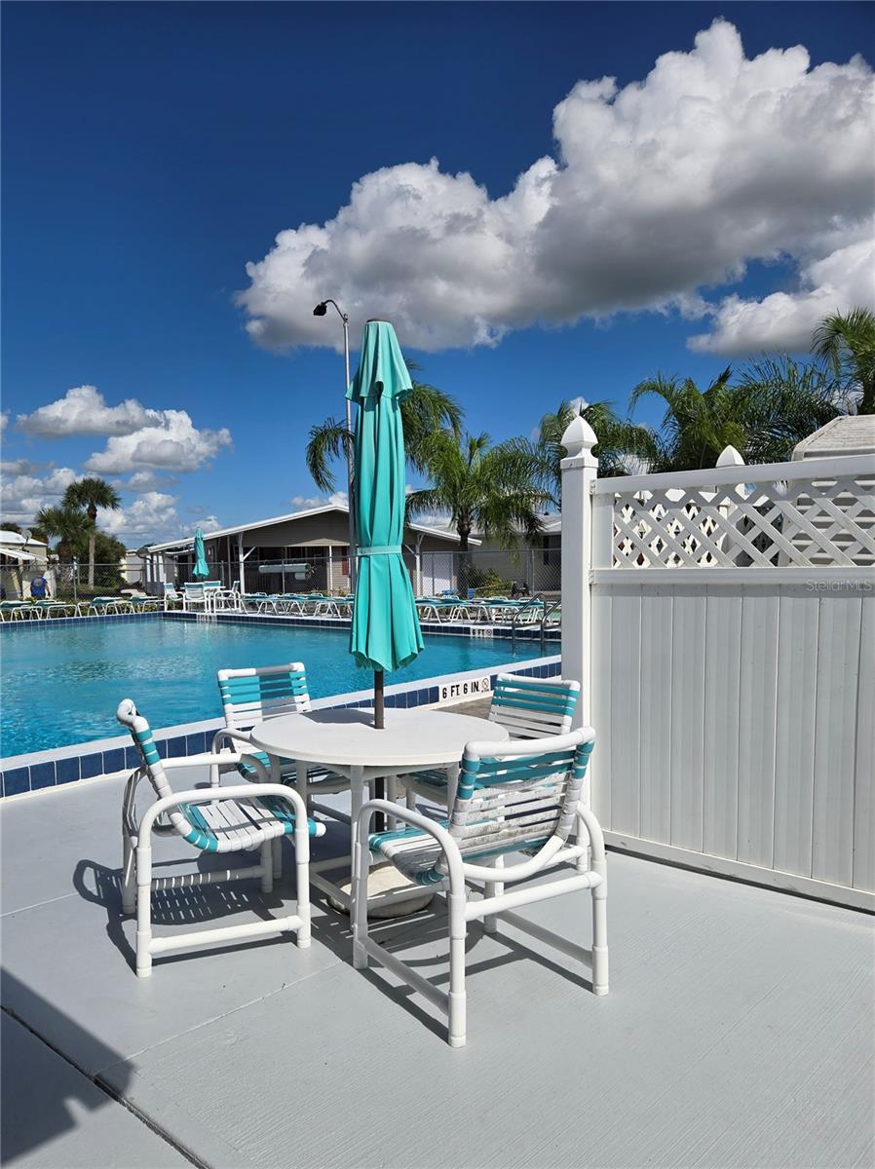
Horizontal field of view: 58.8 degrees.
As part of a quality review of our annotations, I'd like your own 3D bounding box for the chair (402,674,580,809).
[{"bbox_3d":[0.273,0.909,3.645,0.680,0.900,0.620,-2,1,-40],"label":"chair"}]

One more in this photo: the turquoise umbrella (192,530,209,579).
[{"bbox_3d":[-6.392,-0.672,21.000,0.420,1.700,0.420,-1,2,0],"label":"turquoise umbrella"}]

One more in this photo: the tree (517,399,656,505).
[{"bbox_3d":[4.911,-2.620,25.000,4.600,6.600,4.600,-1,1,6],"label":"tree"}]

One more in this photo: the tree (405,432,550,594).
[{"bbox_3d":[1.388,-2.443,28.000,4.900,6.100,4.900,-1,1,6],"label":"tree"}]

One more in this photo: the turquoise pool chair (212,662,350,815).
[{"bbox_3d":[-0.730,0.841,3.850,0.590,0.870,0.670,-2,2,-32],"label":"turquoise pool chair"}]

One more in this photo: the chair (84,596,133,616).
[{"bbox_3d":[-9.870,0.658,23.300,1.900,0.480,0.660,0,1,38],"label":"chair"}]

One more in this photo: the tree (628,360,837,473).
[{"bbox_3d":[8.244,-2.712,21.500,5.800,6.800,5.500,-1,1,6],"label":"tree"}]

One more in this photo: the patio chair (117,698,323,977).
[{"bbox_3d":[-0.882,0.933,3.125,0.680,0.900,0.620,-1,1,-24],"label":"patio chair"}]

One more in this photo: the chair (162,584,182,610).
[{"bbox_3d":[-7.185,0.399,21.200,0.650,0.860,0.590,0,2,18],"label":"chair"}]

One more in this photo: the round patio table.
[{"bbox_3d":[-0.240,0.935,3.210,1.060,0.710,1.060,-1,2,0],"label":"round patio table"}]

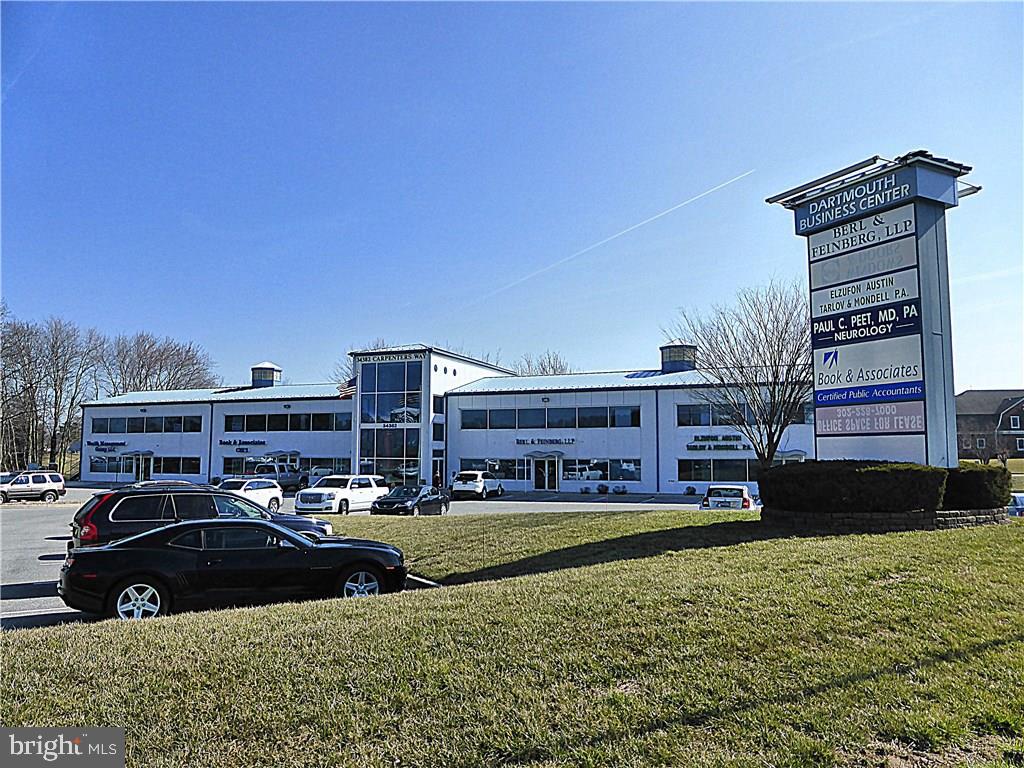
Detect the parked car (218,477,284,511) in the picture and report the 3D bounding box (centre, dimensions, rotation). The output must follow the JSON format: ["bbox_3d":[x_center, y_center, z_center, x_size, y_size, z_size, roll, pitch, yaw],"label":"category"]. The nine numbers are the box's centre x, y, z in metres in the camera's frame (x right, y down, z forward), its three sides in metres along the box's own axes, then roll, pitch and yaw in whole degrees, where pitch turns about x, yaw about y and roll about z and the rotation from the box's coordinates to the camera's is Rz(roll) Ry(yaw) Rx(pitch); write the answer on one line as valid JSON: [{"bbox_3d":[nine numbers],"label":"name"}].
[{"bbox_3d":[-13.350,5.600,35.200,1.900,1.730,4.800,-2,-5,19],"label":"parked car"}]

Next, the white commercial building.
[{"bbox_3d":[-5.805,2.931,61.015,70.300,11.400,18.100,-2,-5,21],"label":"white commercial building"}]

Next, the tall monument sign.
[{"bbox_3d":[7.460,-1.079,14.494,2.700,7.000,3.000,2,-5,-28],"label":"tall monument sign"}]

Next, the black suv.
[{"bbox_3d":[-6.250,3.000,14.800,4.800,1.770,1.900,2,-5,-26],"label":"black suv"}]

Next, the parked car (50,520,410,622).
[{"bbox_3d":[-3.980,2.720,10.750,4.800,1.380,1.918,2,-5,-25],"label":"parked car"}]

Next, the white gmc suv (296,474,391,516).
[{"bbox_3d":[-8.140,5.350,34.900,2.045,1.890,5.400,-2,-5,20],"label":"white gmc suv"}]

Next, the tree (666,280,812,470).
[{"bbox_3d":[9.050,0.470,25.000,6.500,8.200,6.500,-2,-5,21],"label":"tree"}]

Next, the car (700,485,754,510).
[{"bbox_3d":[8.970,4.861,29.050,1.800,1.540,4.600,-2,-5,21],"label":"car"}]

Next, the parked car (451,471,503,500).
[{"bbox_3d":[-2.080,6.400,45.200,1.910,1.720,4.720,-2,-5,19],"label":"parked car"}]

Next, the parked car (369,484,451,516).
[{"bbox_3d":[-4.600,5.500,33.500,1.810,1.480,4.760,-2,-5,21],"label":"parked car"}]

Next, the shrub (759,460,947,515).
[{"bbox_3d":[6.306,1.903,13.505,1.500,0.850,3.200,2,-5,-28],"label":"shrub"}]

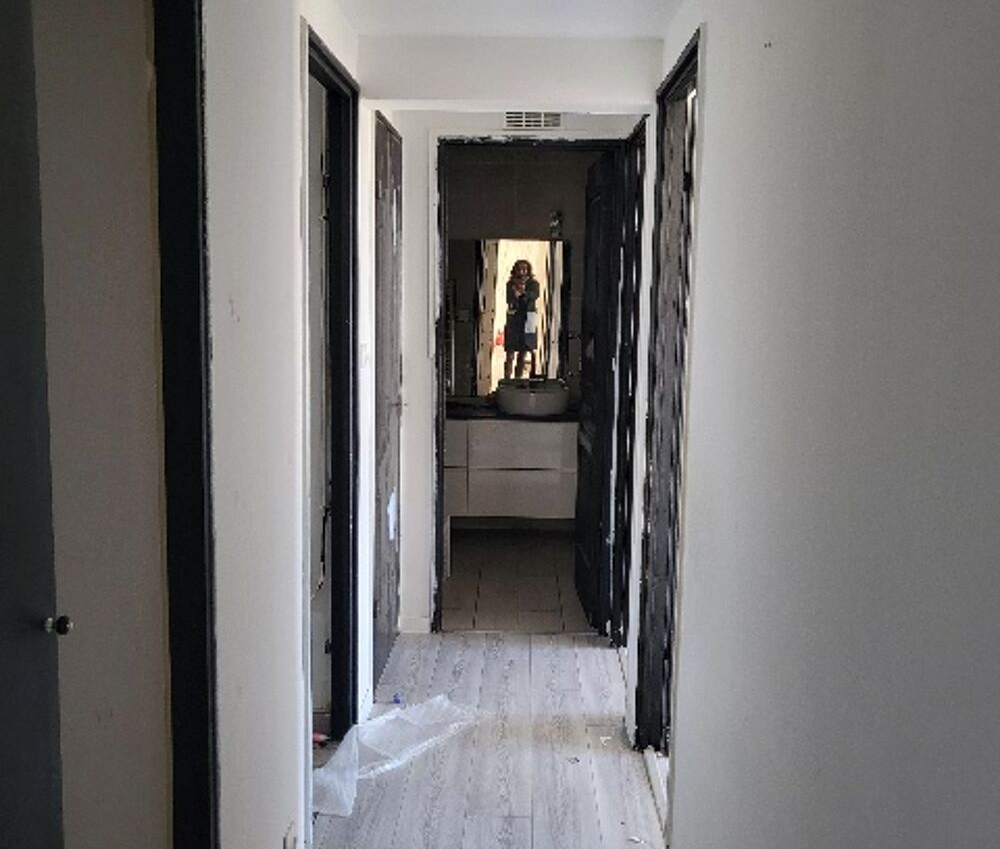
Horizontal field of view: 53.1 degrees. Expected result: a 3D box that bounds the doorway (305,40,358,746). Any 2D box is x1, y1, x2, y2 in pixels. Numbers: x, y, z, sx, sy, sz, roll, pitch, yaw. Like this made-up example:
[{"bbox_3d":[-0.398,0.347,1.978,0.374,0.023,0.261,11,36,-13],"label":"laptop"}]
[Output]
[{"bbox_3d":[-0.493,0.050,2.816,0.089,2.050,0.799,1,8,1],"label":"doorway"}]

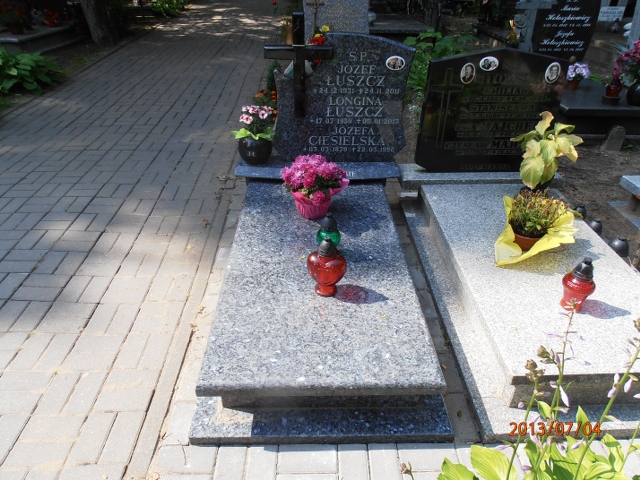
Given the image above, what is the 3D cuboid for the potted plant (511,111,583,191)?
[{"bbox_3d":[1.219,-0.448,2.437,0.380,0.500,0.350,0,34,-2],"label":"potted plant"}]

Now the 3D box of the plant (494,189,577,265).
[{"bbox_3d":[1.006,-0.086,2.085,0.390,0.275,0.340,0,34,-2],"label":"plant"}]

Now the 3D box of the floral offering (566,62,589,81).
[{"bbox_3d":[2.516,-1.631,4.288,0.220,0.165,0.190,0,34,-2],"label":"floral offering"}]

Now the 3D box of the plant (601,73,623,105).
[{"bbox_3d":[2.618,-1.355,3.969,0.185,0.255,0.185,0,34,-2],"label":"plant"}]

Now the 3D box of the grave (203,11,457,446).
[{"bbox_3d":[0.006,-0.245,1.877,0.905,1.140,1.660,0,34,-2],"label":"grave"}]

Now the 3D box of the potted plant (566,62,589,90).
[{"bbox_3d":[2.510,-1.589,4.315,0.215,0.262,0.190,0,34,-2],"label":"potted plant"}]

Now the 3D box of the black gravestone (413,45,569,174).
[{"bbox_3d":[0.981,-0.745,2.618,0.780,0.730,0.080,0,34,-2],"label":"black gravestone"}]

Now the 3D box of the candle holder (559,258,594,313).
[{"bbox_3d":[1.024,0.171,1.738,0.128,0.238,0.128,0,34,-2],"label":"candle holder"}]

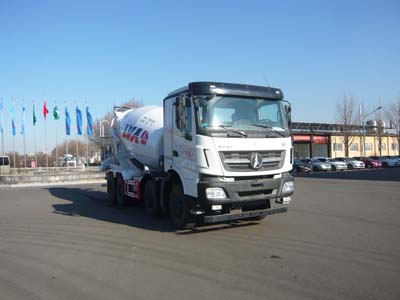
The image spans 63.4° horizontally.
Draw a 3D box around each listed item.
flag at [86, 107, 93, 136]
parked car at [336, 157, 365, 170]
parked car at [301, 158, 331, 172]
[{"bbox_3d":[-16.704,-4.358,49.036,0.850,4.472,0.400,-1,-2,-18],"label":"flag"},{"bbox_3d":[16.437,1.483,36.741,1.780,1.460,4.500,-1,-2,-28],"label":"parked car"},{"bbox_3d":[12.199,1.569,35.412,1.760,1.480,4.400,-1,-2,-28],"label":"parked car"}]

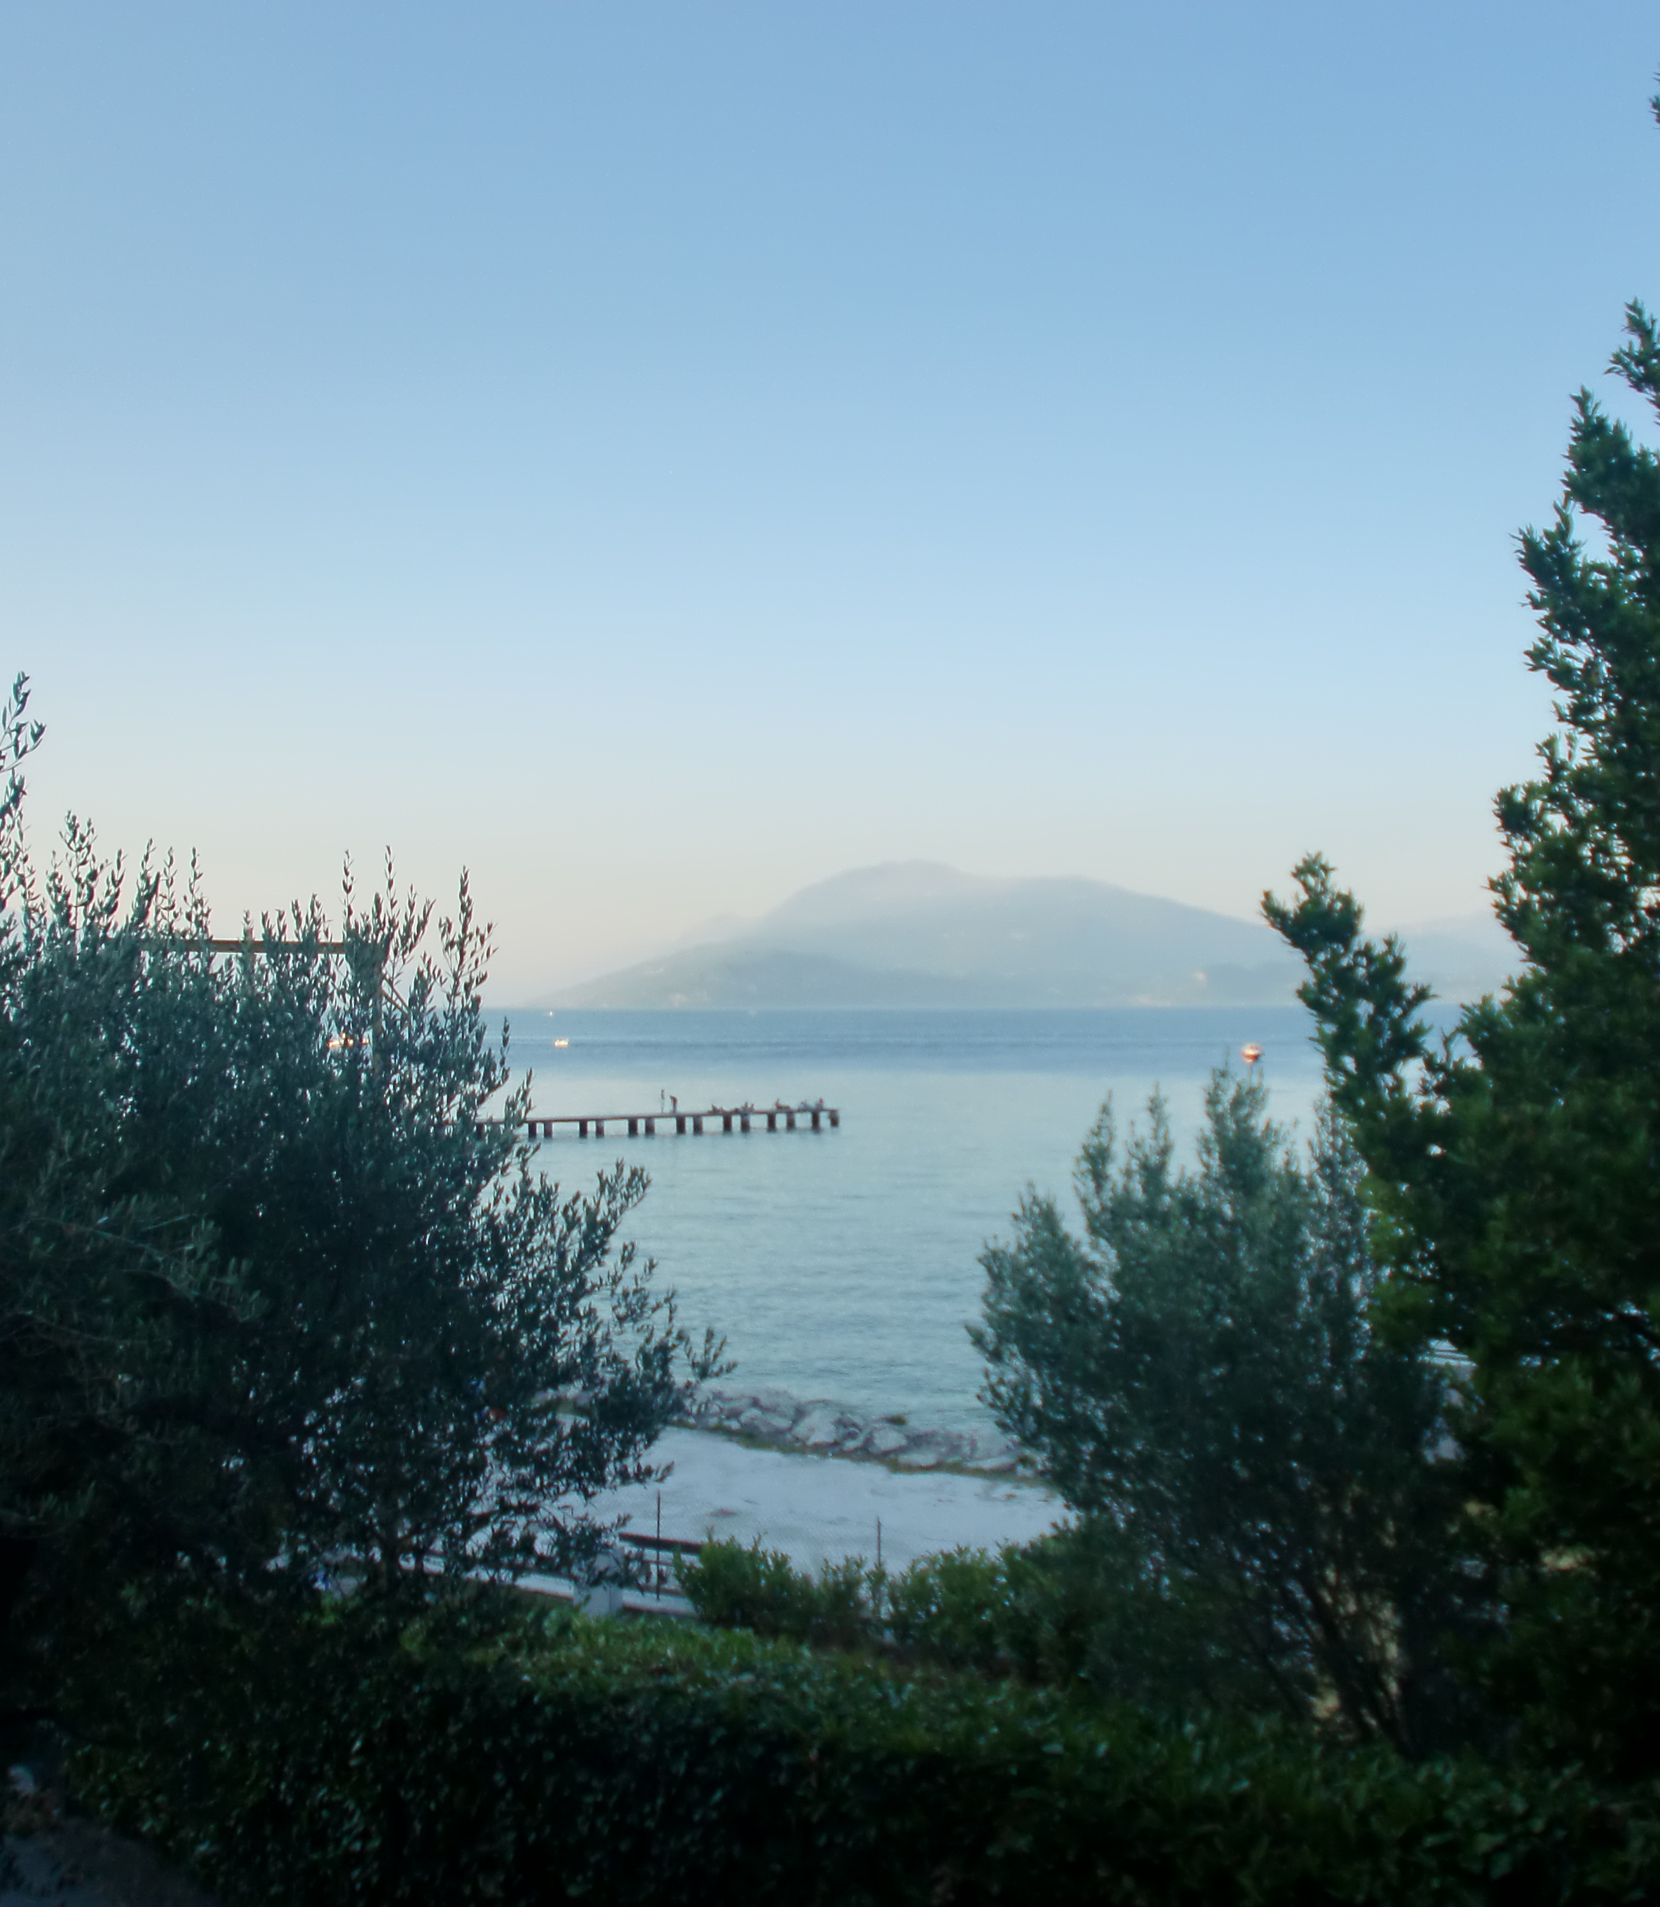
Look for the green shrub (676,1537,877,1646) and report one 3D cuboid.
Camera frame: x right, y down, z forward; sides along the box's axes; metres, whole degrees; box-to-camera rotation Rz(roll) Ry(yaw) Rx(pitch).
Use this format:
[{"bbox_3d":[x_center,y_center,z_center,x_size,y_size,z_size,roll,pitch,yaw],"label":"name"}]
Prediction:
[{"bbox_3d":[-0.460,5.530,16.500,1.750,1.000,1.350,0,-2,0],"label":"green shrub"}]

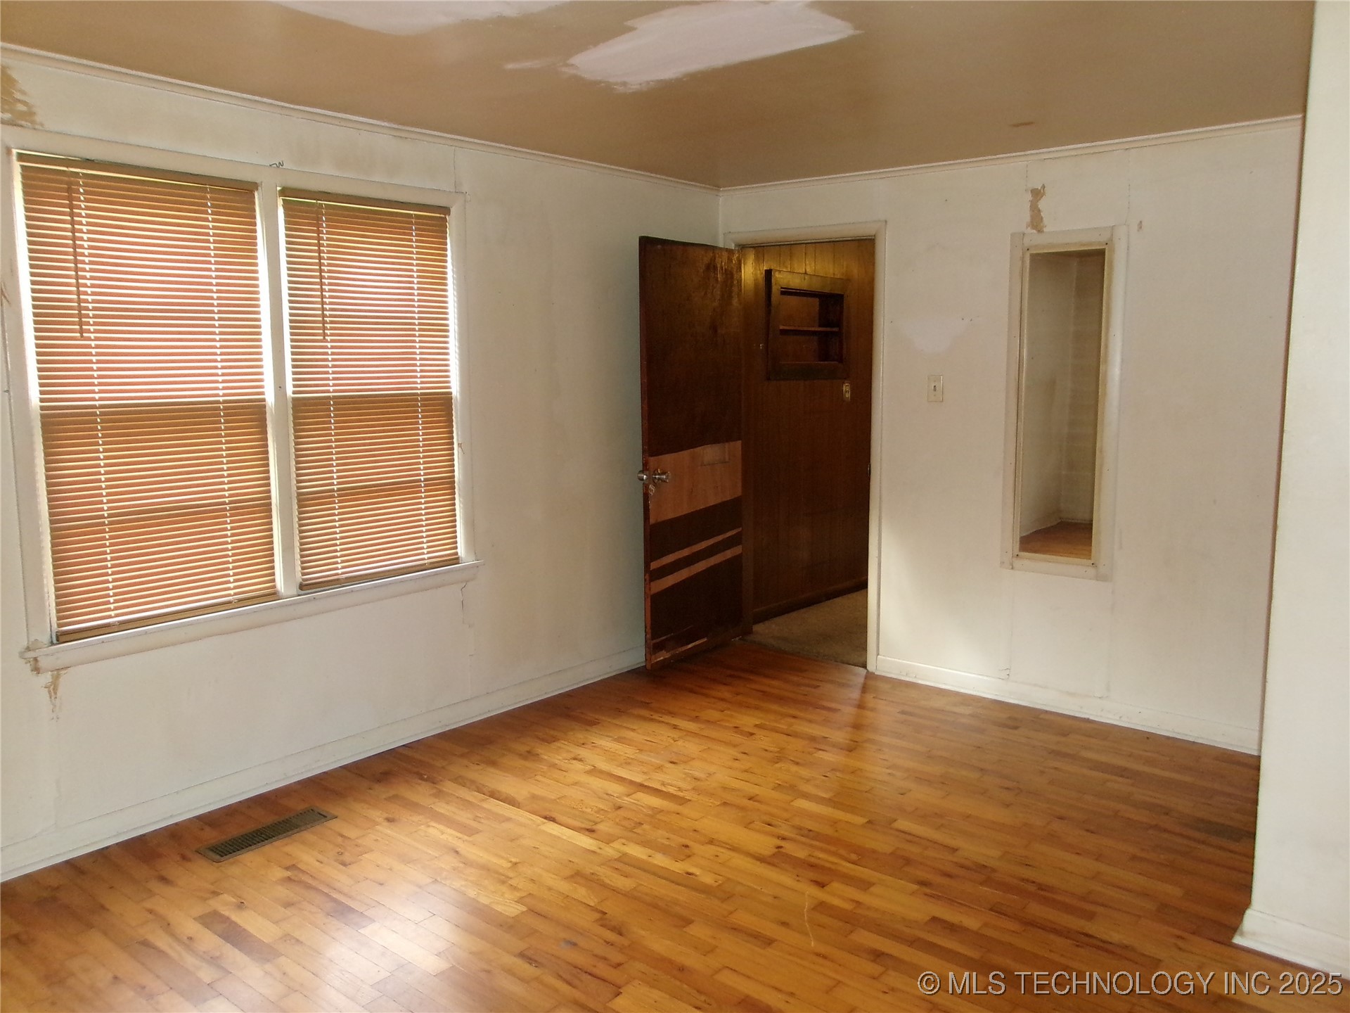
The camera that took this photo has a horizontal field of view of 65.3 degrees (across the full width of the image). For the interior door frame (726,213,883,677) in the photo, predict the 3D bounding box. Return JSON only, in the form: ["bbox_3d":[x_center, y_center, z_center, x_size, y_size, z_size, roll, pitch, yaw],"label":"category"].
[{"bbox_3d":[0.632,-0.288,5.135,0.909,2.079,0.140,6,10,40],"label":"interior door frame"}]

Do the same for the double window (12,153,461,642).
[{"bbox_3d":[-1.351,-0.373,3.543,0.100,1.378,1.498,6,10,40],"label":"double window"}]

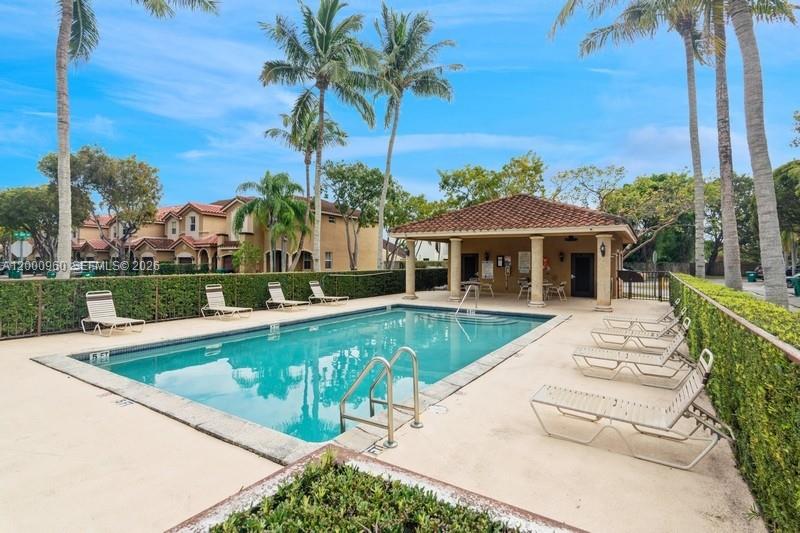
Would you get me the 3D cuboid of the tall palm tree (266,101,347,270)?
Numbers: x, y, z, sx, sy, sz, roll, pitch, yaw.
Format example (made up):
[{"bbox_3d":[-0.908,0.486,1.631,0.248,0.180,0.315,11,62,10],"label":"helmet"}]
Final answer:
[{"bbox_3d":[-6.030,-4.680,25.580,5.100,11.800,5.100,1,1,0],"label":"tall palm tree"}]

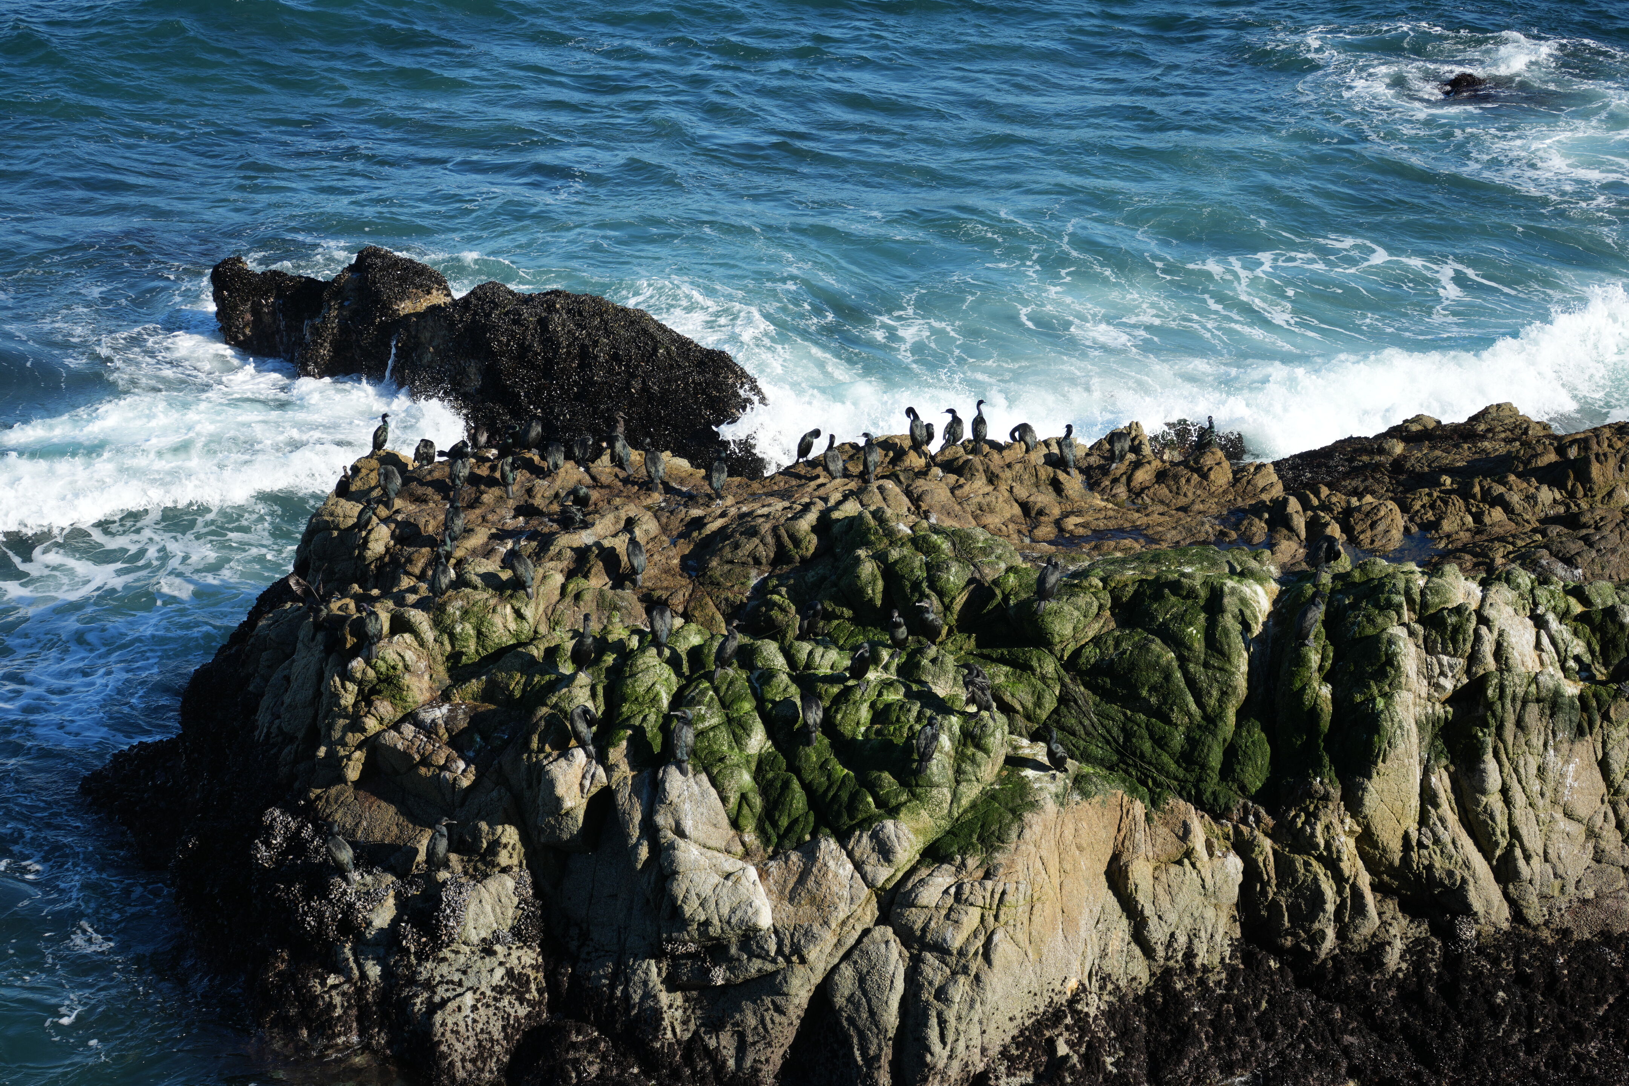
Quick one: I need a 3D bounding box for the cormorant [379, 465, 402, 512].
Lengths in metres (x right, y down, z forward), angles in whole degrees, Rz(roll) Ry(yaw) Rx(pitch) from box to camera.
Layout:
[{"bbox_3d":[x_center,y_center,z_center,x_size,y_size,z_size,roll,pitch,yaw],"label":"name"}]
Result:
[{"bbox_3d":[-4.835,-0.631,33.500,0.210,0.500,0.360,3,20,9],"label":"cormorant"}]

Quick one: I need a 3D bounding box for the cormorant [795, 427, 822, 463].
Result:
[{"bbox_3d":[-0.076,-1.158,35.200,0.320,0.430,0.190,-2,20,-5],"label":"cormorant"}]

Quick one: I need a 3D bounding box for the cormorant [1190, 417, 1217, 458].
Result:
[{"bbox_3d":[4.759,-1.294,36.000,0.340,0.520,0.200,-3,20,-9],"label":"cormorant"}]

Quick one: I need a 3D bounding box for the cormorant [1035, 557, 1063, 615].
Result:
[{"bbox_3d":[2.189,0.398,27.500,0.200,0.490,0.310,19,27,42],"label":"cormorant"}]

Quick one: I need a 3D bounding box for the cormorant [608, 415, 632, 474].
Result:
[{"bbox_3d":[-2.033,-1.041,30.800,0.210,0.570,0.350,-9,22,-23],"label":"cormorant"}]

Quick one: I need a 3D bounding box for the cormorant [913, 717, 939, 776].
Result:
[{"bbox_3d":[1.116,2.029,29.300,0.220,0.550,0.330,4,18,11],"label":"cormorant"}]

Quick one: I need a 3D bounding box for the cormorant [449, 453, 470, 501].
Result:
[{"bbox_3d":[-4.057,-0.742,33.600,0.200,0.500,0.360,0,20,0],"label":"cormorant"}]

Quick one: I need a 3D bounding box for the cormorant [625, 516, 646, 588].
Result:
[{"bbox_3d":[-1.739,0.135,28.500,0.200,0.520,0.340,-6,21,-17],"label":"cormorant"}]

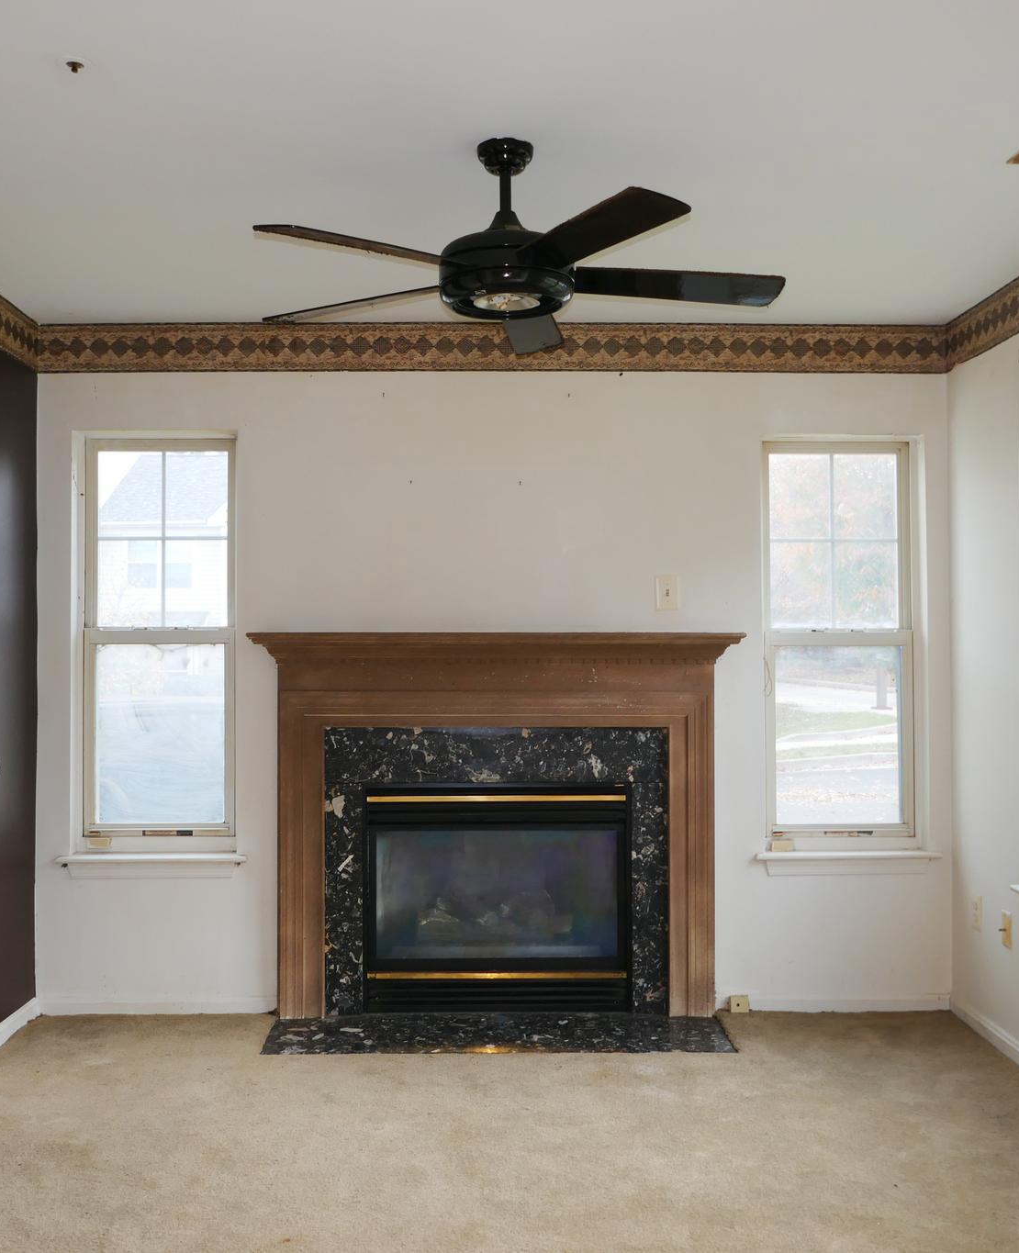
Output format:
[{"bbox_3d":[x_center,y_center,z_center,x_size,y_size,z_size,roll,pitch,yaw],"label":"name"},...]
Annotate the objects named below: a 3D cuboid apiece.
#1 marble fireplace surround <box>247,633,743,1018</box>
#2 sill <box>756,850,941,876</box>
[{"bbox_3d":[-0.042,0.692,4.525,1.697,1.325,0.190,0,-1,-1],"label":"marble fireplace surround"},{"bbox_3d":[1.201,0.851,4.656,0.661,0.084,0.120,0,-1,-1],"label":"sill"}]

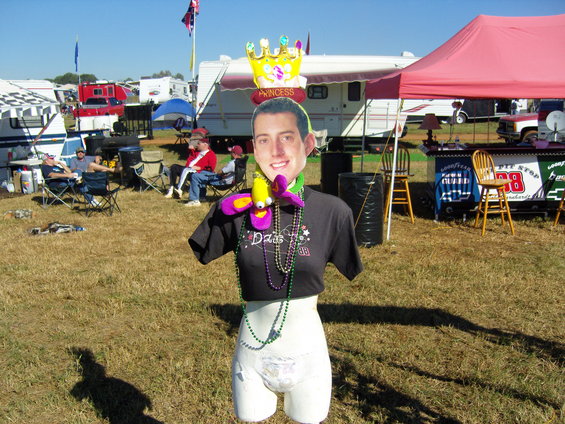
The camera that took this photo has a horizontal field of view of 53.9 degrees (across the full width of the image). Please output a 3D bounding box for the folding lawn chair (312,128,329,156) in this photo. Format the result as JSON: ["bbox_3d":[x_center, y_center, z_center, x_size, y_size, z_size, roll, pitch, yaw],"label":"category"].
[{"bbox_3d":[1.247,-2.110,17.300,0.820,0.880,0.620,4,11,15],"label":"folding lawn chair"}]

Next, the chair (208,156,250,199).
[{"bbox_3d":[-1.031,-0.630,10.600,0.650,0.860,0.820,3,11,11],"label":"chair"}]

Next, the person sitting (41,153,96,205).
[{"bbox_3d":[-4.257,-0.661,11.095,1.030,1.080,0.640,1,11,6],"label":"person sitting"}]

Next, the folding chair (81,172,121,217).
[{"bbox_3d":[-3.453,-0.431,10.569,0.780,0.840,0.620,2,11,11],"label":"folding chair"}]

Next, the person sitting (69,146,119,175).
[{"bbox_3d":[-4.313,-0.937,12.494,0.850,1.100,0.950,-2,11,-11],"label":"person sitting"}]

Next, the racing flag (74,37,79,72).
[{"bbox_3d":[-7.786,-5.958,21.000,0.200,1.380,0.160,-3,12,-16],"label":"racing flag"}]

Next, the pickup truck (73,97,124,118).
[{"bbox_3d":[-10.300,-6.227,34.500,2.000,1.880,5.600,3,11,14],"label":"pickup truck"}]

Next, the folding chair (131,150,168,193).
[{"bbox_3d":[-2.864,-0.885,11.913,0.820,0.900,0.640,1,11,3],"label":"folding chair"}]

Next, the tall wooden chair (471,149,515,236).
[{"bbox_3d":[2.711,-0.274,7.097,0.450,1.060,0.480,-3,12,-16],"label":"tall wooden chair"}]

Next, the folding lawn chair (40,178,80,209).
[{"bbox_3d":[-4.268,-0.487,10.600,0.630,0.850,0.820,-1,11,-10],"label":"folding lawn chair"}]

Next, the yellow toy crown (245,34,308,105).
[{"bbox_3d":[-0.015,-0.438,1.720,0.182,0.205,0.150,1,11,0],"label":"yellow toy crown"}]

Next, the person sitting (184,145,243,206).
[{"bbox_3d":[-1.286,-0.690,10.500,1.050,1.140,0.580,2,11,5],"label":"person sitting"}]

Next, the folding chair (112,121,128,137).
[{"bbox_3d":[-6.587,-3.126,22.411,0.650,0.920,0.620,2,11,11],"label":"folding chair"}]

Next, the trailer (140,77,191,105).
[{"bbox_3d":[-10.900,-10.824,52.000,2.550,3.000,8.000,1,11,1],"label":"trailer"}]

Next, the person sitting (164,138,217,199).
[{"bbox_3d":[-1.902,-0.962,11.476,1.020,1.280,0.650,-3,12,-17],"label":"person sitting"}]

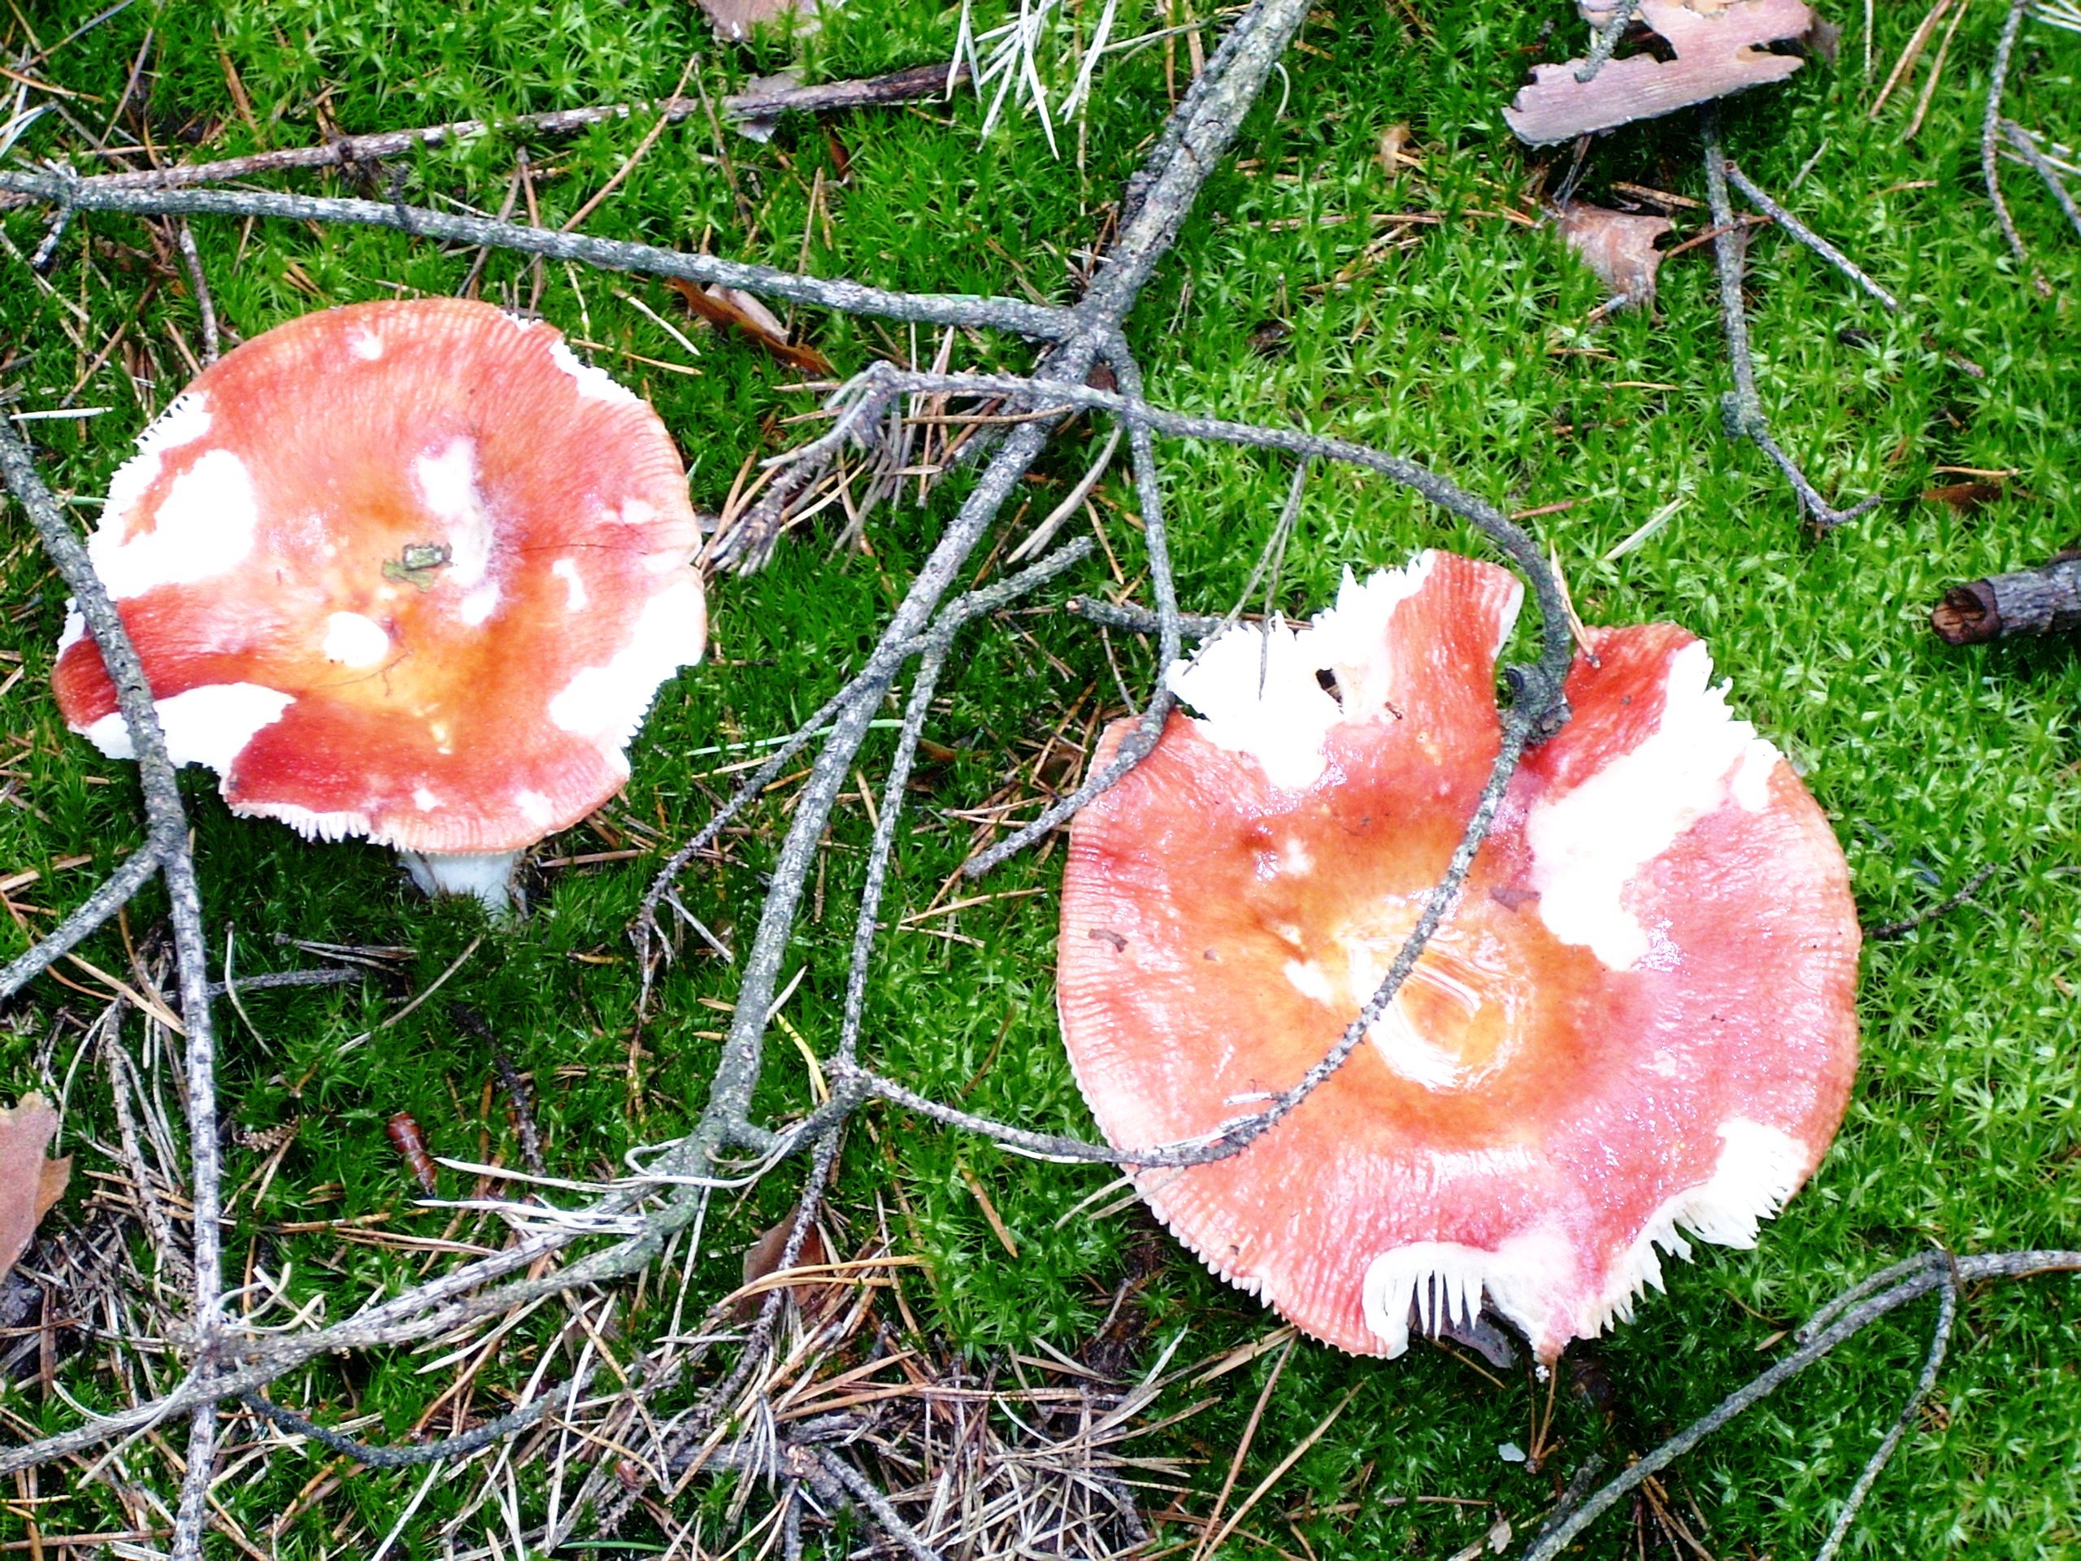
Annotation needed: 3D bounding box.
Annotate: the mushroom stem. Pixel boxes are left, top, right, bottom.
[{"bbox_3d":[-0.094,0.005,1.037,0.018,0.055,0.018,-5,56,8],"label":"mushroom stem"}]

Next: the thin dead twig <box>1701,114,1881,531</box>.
[{"bbox_3d":[0.116,-0.075,1.116,0.019,0.010,0.087,-12,57,-8],"label":"thin dead twig"}]

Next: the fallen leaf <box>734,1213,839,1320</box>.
[{"bbox_3d":[-0.038,0.073,1.017,0.013,0.007,0.019,6,56,4],"label":"fallen leaf"}]

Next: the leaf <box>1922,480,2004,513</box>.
[{"bbox_3d":[0.150,-0.046,1.098,0.013,0.004,0.007,-11,57,-7],"label":"leaf"}]

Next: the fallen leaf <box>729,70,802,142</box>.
[{"bbox_3d":[-0.046,-0.114,1.143,0.009,0.006,0.015,20,58,13],"label":"fallen leaf"}]

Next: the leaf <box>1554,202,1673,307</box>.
[{"bbox_3d":[0.095,-0.086,1.123,0.019,0.008,0.019,3,56,2],"label":"leaf"}]

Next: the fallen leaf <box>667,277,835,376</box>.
[{"bbox_3d":[-0.048,-0.075,1.116,0.032,0.009,0.009,38,64,22],"label":"fallen leaf"}]

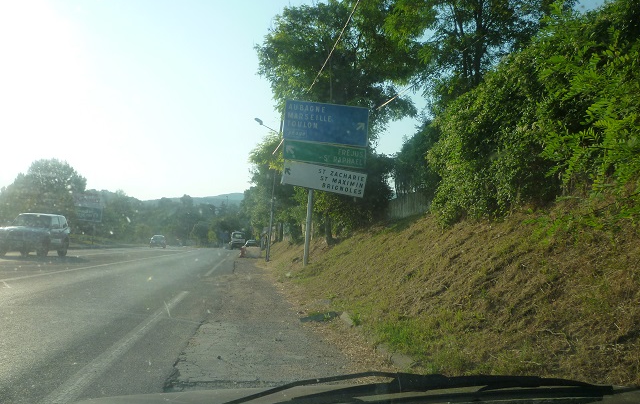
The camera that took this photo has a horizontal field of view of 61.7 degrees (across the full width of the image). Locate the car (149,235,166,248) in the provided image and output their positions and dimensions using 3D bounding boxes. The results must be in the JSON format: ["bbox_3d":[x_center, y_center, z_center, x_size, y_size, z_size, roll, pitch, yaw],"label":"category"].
[{"bbox_3d":[-18.279,4.479,60.500,1.780,1.480,4.200,5,-5,-9],"label":"car"}]

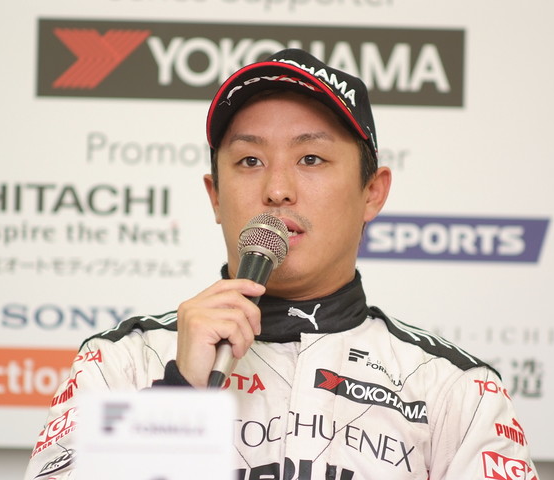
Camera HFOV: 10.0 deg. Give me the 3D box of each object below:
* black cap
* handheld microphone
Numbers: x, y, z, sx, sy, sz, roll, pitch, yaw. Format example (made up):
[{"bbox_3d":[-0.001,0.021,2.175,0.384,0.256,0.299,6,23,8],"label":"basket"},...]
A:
[{"bbox_3d":[0.015,-0.158,3.344,0.176,0.132,0.262,0,-22,11],"label":"black cap"},{"bbox_3d":[-0.034,0.067,3.168,0.052,0.222,0.052,19,-38,0],"label":"handheld microphone"}]

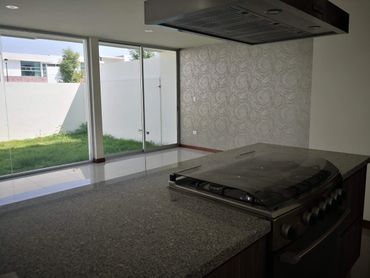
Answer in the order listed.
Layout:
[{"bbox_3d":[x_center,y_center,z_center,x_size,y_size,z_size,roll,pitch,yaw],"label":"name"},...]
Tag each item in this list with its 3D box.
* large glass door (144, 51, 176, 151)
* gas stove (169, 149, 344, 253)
[{"bbox_3d":[-0.624,-1.059,7.686,0.060,2.620,1.220,7,12,44],"label":"large glass door"},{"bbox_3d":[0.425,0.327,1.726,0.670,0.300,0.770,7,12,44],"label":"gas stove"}]

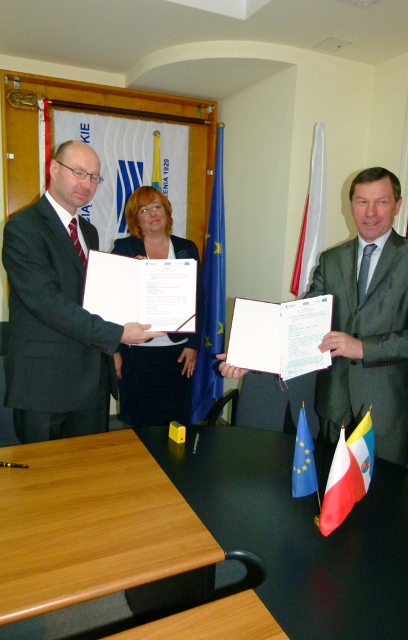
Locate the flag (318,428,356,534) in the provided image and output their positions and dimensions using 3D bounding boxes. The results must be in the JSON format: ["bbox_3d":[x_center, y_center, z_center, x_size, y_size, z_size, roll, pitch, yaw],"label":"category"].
[{"bbox_3d":[0.319,0.382,1.080,0.100,0.245,0.080,1,11,0],"label":"flag"}]

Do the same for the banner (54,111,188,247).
[{"bbox_3d":[-0.583,-0.864,3.291,0.970,1.060,0.050,-4,12,-25],"label":"banner"}]

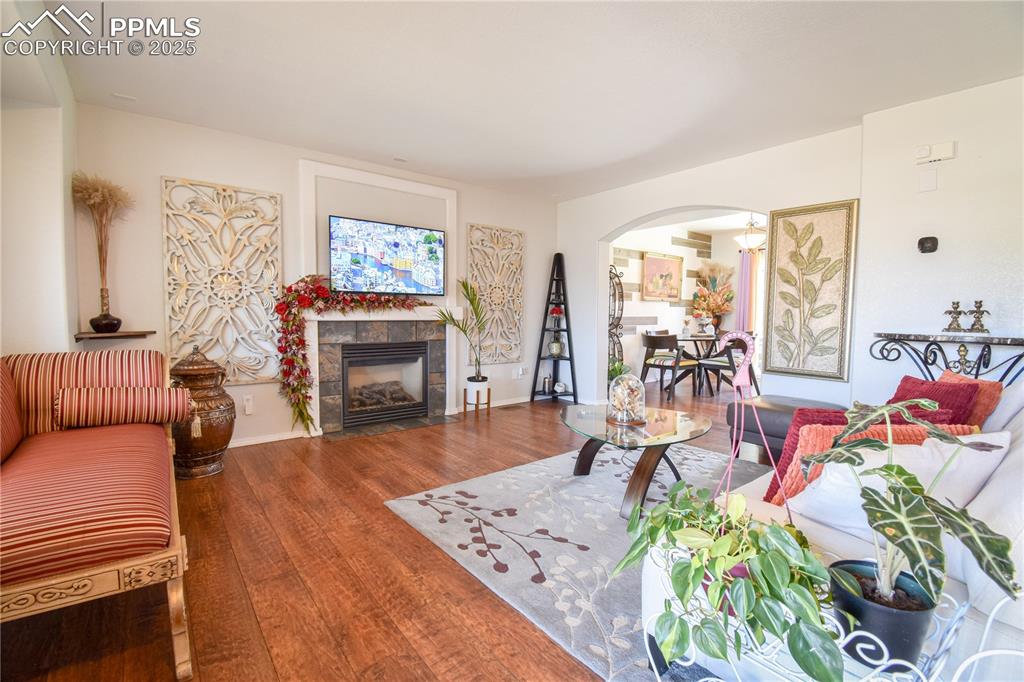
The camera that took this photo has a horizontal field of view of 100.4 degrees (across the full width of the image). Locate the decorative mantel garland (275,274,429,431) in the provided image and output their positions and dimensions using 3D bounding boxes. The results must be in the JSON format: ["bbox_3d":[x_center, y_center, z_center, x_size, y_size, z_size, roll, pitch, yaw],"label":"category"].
[{"bbox_3d":[-1.340,0.089,3.825,1.382,1.309,0.240,-2,4,-37],"label":"decorative mantel garland"}]

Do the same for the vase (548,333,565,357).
[{"bbox_3d":[0.548,0.043,5.250,0.190,0.290,0.160,1,4,6],"label":"vase"}]

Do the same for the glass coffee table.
[{"bbox_3d":[0.753,0.689,2.553,0.940,0.424,0.940,-2,4,-37],"label":"glass coffee table"}]

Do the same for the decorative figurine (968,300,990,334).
[{"bbox_3d":[2.708,-0.139,2.467,0.080,0.190,0.090,-3,5,-42],"label":"decorative figurine"}]

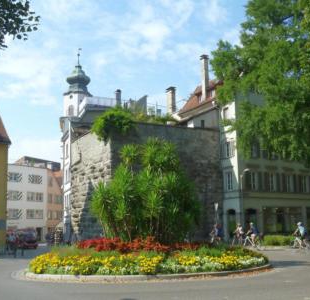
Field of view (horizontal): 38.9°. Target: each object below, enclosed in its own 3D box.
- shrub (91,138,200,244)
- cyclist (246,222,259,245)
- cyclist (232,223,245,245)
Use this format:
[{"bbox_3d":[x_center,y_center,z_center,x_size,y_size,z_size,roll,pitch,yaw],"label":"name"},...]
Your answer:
[{"bbox_3d":[-0.400,1.948,17.759,4.150,4.200,3.600,-2,-10,0],"label":"shrub"},{"bbox_3d":[5.904,5.183,26.447,0.600,1.720,1.700,4,-12,-31],"label":"cyclist"},{"bbox_3d":[5.305,5.454,27.845,0.600,1.700,1.700,4,-11,-28],"label":"cyclist"}]

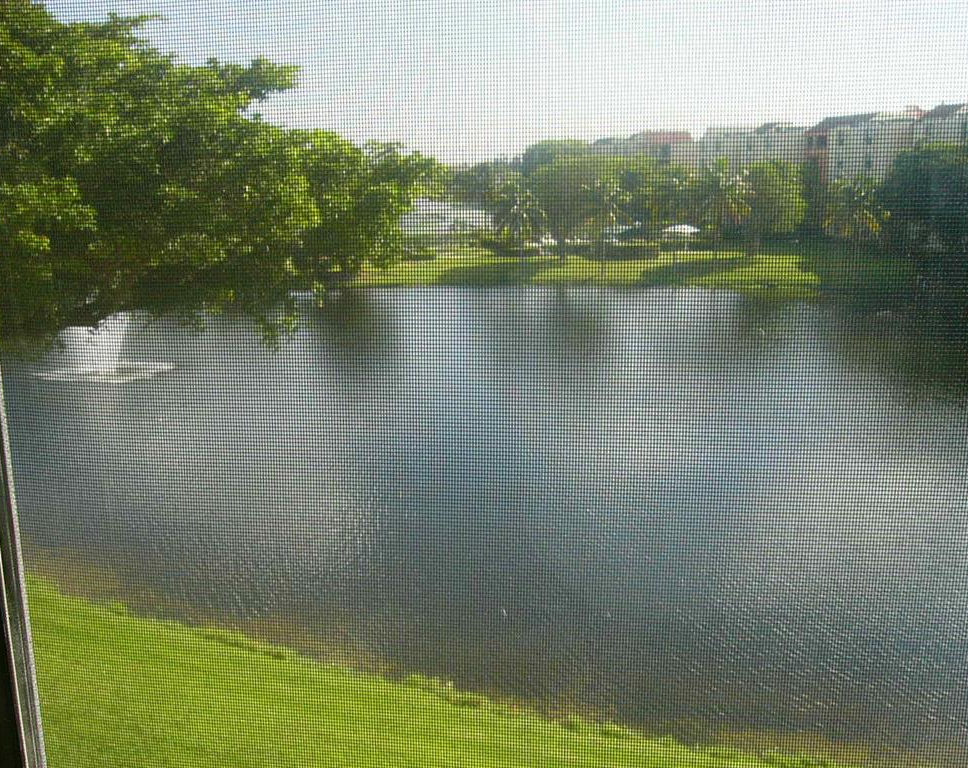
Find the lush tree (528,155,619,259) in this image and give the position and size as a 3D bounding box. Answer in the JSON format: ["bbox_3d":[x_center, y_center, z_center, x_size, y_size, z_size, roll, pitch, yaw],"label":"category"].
[{"bbox_3d":[6.734,-13.317,77.906,7.000,7.720,6.800,0,11,0],"label":"lush tree"}]

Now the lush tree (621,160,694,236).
[{"bbox_3d":[14.454,-14.967,86.755,5.800,7.350,5.500,0,11,0],"label":"lush tree"}]

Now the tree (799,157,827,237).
[{"bbox_3d":[28.768,-15.773,90.673,4.200,7.770,4.200,0,11,0],"label":"tree"}]

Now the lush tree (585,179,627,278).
[{"bbox_3d":[7.969,-9.988,67.357,3.200,6.380,3.200,0,11,0],"label":"lush tree"}]

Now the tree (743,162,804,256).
[{"bbox_3d":[22.694,-13.716,80.886,5.300,7.320,5.300,0,11,0],"label":"tree"}]

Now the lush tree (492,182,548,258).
[{"bbox_3d":[2.745,-12.701,80.071,4.400,5.660,4.400,0,11,0],"label":"lush tree"}]

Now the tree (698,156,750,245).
[{"bbox_3d":[18.477,-13.660,79.878,4.500,7.300,4.500,0,11,0],"label":"tree"}]

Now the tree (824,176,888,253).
[{"bbox_3d":[29.846,-13.559,82.959,5.300,6.010,5.200,0,11,0],"label":"tree"}]

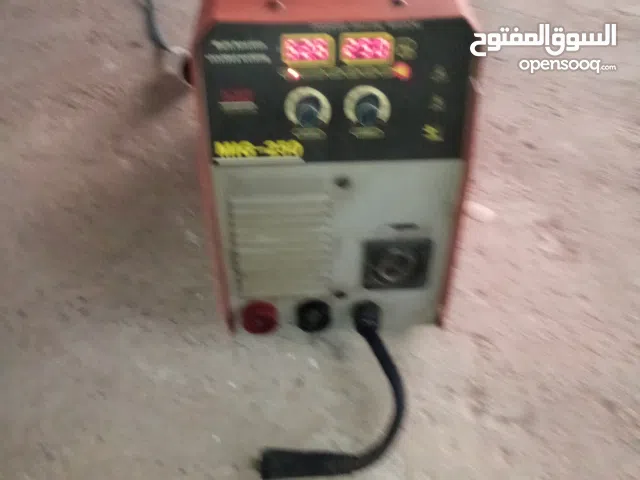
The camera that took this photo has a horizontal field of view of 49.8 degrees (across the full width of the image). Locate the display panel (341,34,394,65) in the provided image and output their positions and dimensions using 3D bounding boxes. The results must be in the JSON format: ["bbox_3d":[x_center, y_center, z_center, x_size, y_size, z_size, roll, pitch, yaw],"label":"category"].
[{"bbox_3d":[0.042,-0.171,0.613,0.046,0.027,0.010,-2,22,-1],"label":"display panel"}]

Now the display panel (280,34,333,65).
[{"bbox_3d":[-0.011,-0.169,0.613,0.046,0.027,0.010,-2,22,-1],"label":"display panel"}]

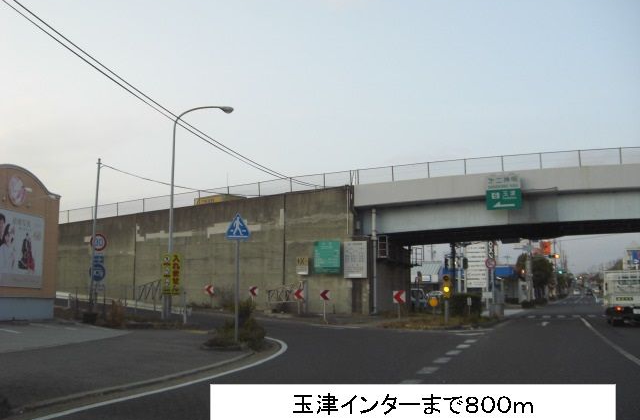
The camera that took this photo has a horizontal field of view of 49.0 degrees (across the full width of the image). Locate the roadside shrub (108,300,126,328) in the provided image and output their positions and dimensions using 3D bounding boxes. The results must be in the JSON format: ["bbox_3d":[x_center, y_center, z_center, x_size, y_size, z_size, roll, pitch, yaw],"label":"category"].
[{"bbox_3d":[-6.802,3.510,23.600,0.540,0.900,0.520,0,-6,0],"label":"roadside shrub"}]

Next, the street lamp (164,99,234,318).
[{"bbox_3d":[-4.551,0.060,26.908,2.420,8.200,0.360,2,-7,-13],"label":"street lamp"}]

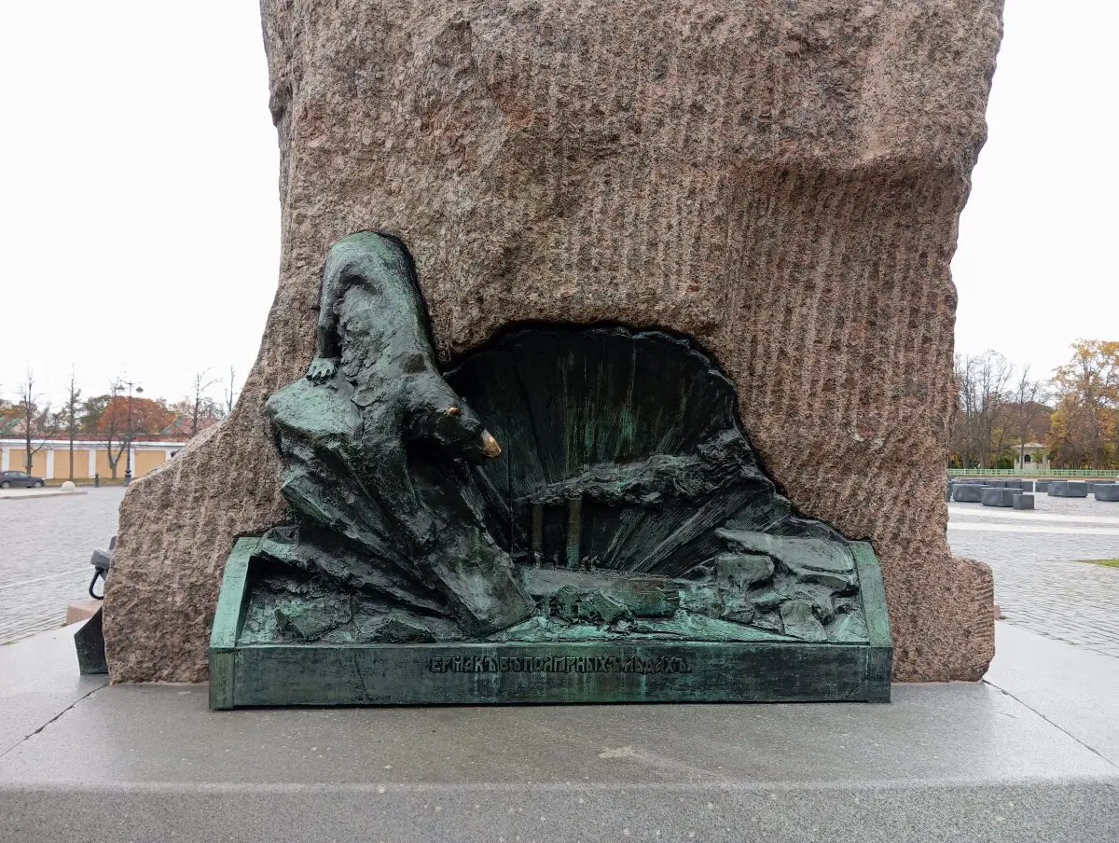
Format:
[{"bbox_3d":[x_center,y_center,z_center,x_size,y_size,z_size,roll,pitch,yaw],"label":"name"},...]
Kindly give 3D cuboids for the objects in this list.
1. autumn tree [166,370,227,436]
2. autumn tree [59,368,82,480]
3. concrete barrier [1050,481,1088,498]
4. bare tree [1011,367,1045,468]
[{"bbox_3d":[-47.200,0.250,118.000,7.000,14.400,6.300,1,-3,-22],"label":"autumn tree"},{"bbox_3d":[-59.100,0.170,110.000,2.800,13.800,2.700,2,-3,-28],"label":"autumn tree"},{"bbox_3d":[28.850,3.880,51.300,1.600,0.840,1.100,1,-3,-26],"label":"concrete barrier"},{"bbox_3d":[85.300,-0.450,165.000,6.600,19.600,6.200,-2,-3,27],"label":"bare tree"}]

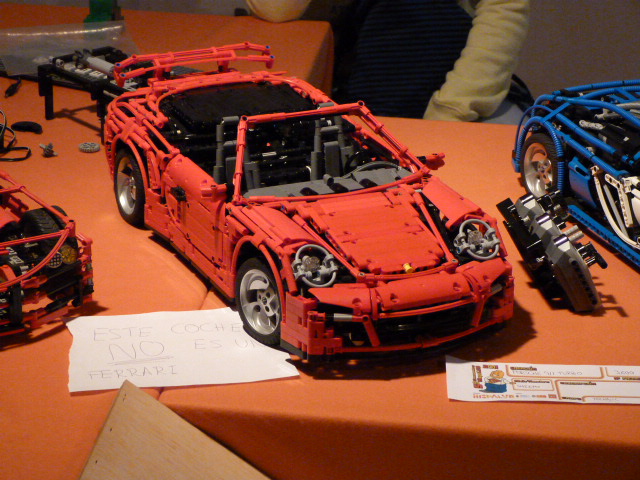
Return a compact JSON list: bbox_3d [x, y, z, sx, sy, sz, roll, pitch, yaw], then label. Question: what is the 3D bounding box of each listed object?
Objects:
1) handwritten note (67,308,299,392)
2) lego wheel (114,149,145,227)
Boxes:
[{"bbox_3d":[-0.129,0.093,1.630,0.198,0.006,0.151,-3,22,-11],"label":"handwritten note"},{"bbox_3d":[-0.185,-0.056,1.913,0.038,0.082,0.082,-9,23,-25],"label":"lego wheel"}]

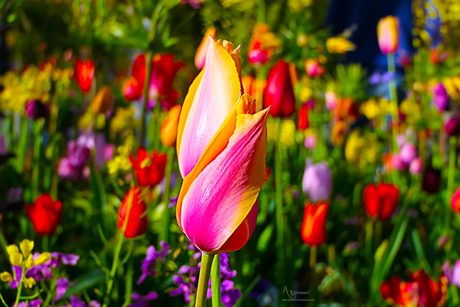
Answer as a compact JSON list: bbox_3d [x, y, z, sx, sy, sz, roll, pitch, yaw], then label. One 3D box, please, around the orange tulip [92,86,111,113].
[{"bbox_3d":[-0.258,-0.107,1.550,0.034,0.053,0.034,12,10,0],"label":"orange tulip"}]

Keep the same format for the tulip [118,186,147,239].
[{"bbox_3d":[-0.126,0.077,1.000,0.038,0.065,0.038,5,10,0],"label":"tulip"}]

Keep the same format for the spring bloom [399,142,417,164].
[{"bbox_3d":[0.405,0.000,1.750,0.040,0.049,0.040,0,8,0],"label":"spring bloom"}]

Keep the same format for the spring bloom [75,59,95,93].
[{"bbox_3d":[-0.284,-0.153,1.500,0.039,0.064,0.039,0,8,0],"label":"spring bloom"}]

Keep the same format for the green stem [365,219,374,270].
[{"bbox_3d":[0.200,0.131,1.100,0.010,0.073,0.010,0,10,0],"label":"green stem"}]

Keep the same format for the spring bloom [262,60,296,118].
[{"bbox_3d":[0.070,-0.091,1.080,0.047,0.080,0.047,0,8,0],"label":"spring bloom"}]

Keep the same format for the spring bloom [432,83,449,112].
[{"bbox_3d":[0.412,-0.110,1.500,0.032,0.057,0.032,0,8,0],"label":"spring bloom"}]

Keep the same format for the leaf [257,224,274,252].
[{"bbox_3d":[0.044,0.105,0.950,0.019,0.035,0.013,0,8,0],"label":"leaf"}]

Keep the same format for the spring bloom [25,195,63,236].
[{"bbox_3d":[-0.267,0.087,1.100,0.053,0.058,0.050,0,8,0],"label":"spring bloom"}]

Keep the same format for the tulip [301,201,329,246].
[{"bbox_3d":[0.121,0.100,1.100,0.038,0.065,0.038,5,8,0],"label":"tulip"}]

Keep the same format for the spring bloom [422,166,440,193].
[{"bbox_3d":[0.407,0.055,1.550,0.036,0.056,0.036,0,8,0],"label":"spring bloom"}]

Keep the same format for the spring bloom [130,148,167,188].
[{"bbox_3d":[-0.115,0.021,1.080,0.049,0.054,0.049,0,10,0],"label":"spring bloom"}]

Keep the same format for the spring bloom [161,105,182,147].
[{"bbox_3d":[-0.093,-0.044,1.220,0.033,0.064,0.033,8,10,0],"label":"spring bloom"}]

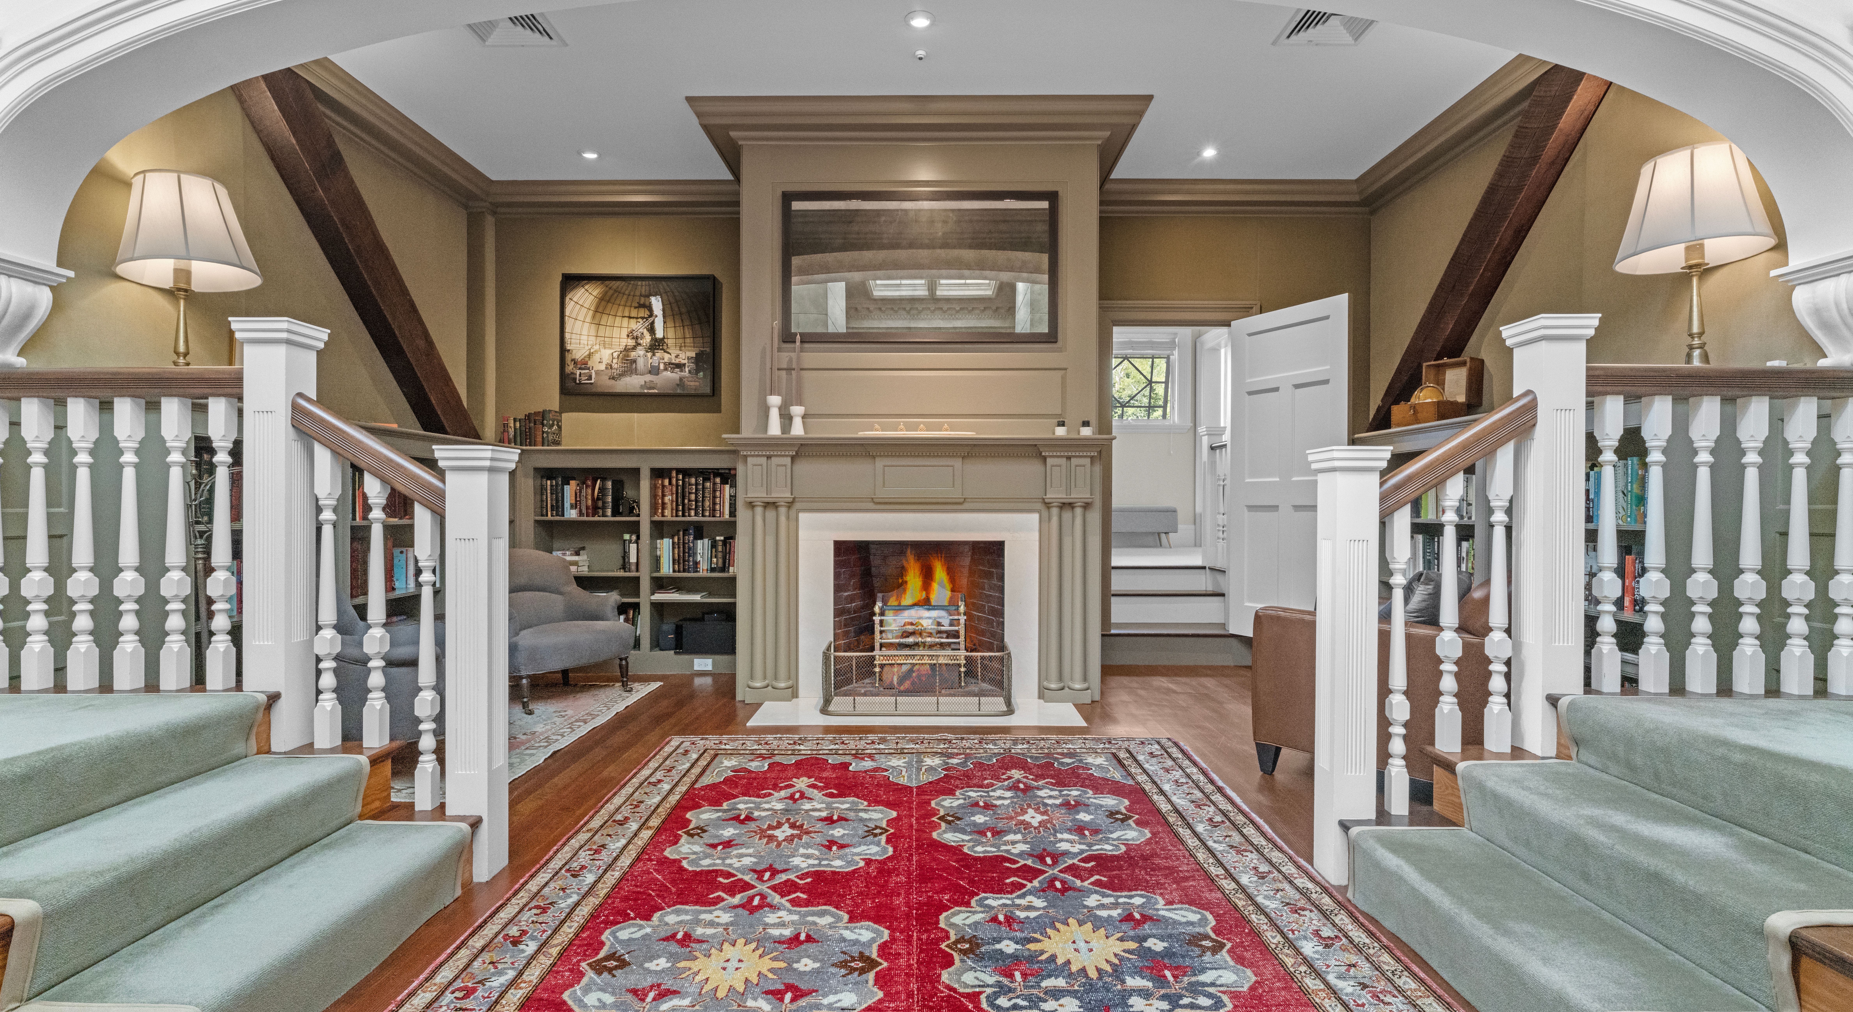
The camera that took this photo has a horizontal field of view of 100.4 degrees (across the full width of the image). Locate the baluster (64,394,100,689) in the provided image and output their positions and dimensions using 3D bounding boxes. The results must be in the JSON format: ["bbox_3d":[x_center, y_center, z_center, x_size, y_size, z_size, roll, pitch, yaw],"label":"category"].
[{"bbox_3d":[-2.389,0.108,2.190,0.043,0.820,0.043,0,0,-1],"label":"baluster"}]

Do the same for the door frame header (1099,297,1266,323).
[{"bbox_3d":[1.610,-1.252,5.000,1.130,0.155,0.080,0,0,0],"label":"door frame header"}]

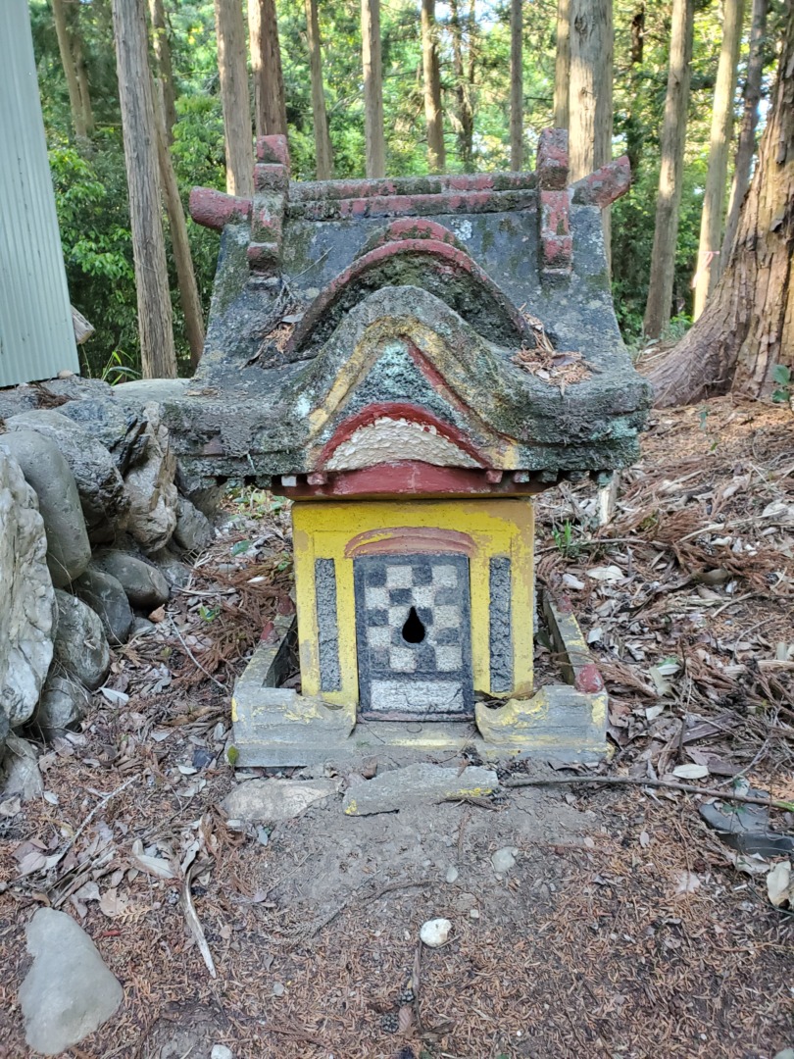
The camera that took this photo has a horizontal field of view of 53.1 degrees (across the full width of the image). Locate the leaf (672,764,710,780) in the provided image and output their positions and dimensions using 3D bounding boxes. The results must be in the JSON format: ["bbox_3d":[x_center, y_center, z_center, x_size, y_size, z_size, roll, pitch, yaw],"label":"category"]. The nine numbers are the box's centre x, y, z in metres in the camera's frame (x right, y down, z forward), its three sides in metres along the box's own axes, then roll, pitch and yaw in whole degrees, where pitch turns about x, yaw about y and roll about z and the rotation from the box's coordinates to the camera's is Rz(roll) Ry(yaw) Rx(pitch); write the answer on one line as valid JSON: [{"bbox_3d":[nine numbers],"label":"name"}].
[{"bbox_3d":[0.707,0.574,1.904,0.089,0.014,0.051,-2,21,-6],"label":"leaf"}]

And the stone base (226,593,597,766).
[{"bbox_3d":[0.089,0.391,2.408,0.949,0.235,0.867,1,13,4],"label":"stone base"}]

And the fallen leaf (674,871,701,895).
[{"bbox_3d":[0.562,0.677,1.535,0.044,0.012,0.067,3,13,13],"label":"fallen leaf"}]

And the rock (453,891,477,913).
[{"bbox_3d":[0.131,0.703,1.502,0.040,0.018,0.037,0,12,0],"label":"rock"}]

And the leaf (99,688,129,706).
[{"bbox_3d":[-0.827,0.478,2.327,0.122,0.015,0.038,17,32,29],"label":"leaf"}]

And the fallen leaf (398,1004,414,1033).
[{"bbox_3d":[0.014,0.778,1.274,0.019,0.010,0.048,0,12,1],"label":"fallen leaf"}]

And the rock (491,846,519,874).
[{"bbox_3d":[0.218,0.672,1.621,0.051,0.025,0.047,0,12,0],"label":"rock"}]

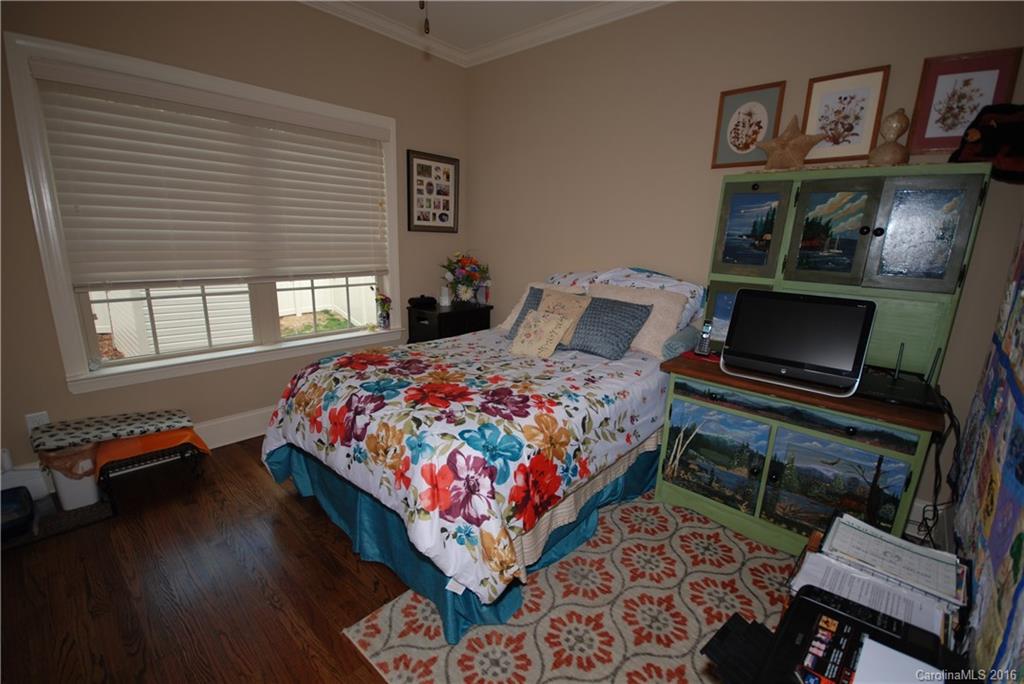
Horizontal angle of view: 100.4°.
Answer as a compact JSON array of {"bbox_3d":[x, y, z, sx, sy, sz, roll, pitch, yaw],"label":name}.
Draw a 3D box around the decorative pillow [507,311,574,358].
[{"bbox_3d":[0.171,-0.042,2.553,0.290,0.090,0.300,11,60,34],"label":"decorative pillow"}]

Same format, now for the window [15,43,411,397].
[{"bbox_3d":[-1.483,-0.652,2.608,0.100,1.585,1.892,13,17,40],"label":"window"}]

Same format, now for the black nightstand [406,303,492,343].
[{"bbox_3d":[-0.539,0.065,3.902,0.400,0.770,0.610,13,17,39],"label":"black nightstand"}]

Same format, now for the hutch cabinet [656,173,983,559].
[{"bbox_3d":[1.288,0.062,1.963,0.962,1.593,0.689,12,17,38],"label":"hutch cabinet"}]

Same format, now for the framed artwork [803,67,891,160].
[{"bbox_3d":[1.545,-1.054,2.000,0.307,0.386,0.022,13,17,40],"label":"framed artwork"}]

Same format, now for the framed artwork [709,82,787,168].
[{"bbox_3d":[1.238,-1.135,2.254,0.313,0.393,0.022,13,17,40],"label":"framed artwork"}]

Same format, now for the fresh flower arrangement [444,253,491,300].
[{"bbox_3d":[-0.397,-0.557,3.796,0.390,0.460,0.370,2,13,0],"label":"fresh flower arrangement"}]

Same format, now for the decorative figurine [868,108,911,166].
[{"bbox_3d":[1.720,-0.911,1.930,0.145,0.235,0.140,13,17,39],"label":"decorative figurine"}]

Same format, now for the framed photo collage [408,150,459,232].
[{"bbox_3d":[-0.656,-1.272,3.680,0.030,0.635,0.550,13,17,39],"label":"framed photo collage"}]

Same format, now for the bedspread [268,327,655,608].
[{"bbox_3d":[-0.118,0.300,2.332,1.490,0.387,1.803,13,17,40],"label":"bedspread"}]

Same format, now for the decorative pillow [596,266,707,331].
[{"bbox_3d":[0.815,-0.232,2.640,0.673,0.458,0.180,13,-1,40],"label":"decorative pillow"}]

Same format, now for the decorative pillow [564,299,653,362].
[{"bbox_3d":[0.587,-0.103,2.689,0.435,0.140,0.460,13,56,40],"label":"decorative pillow"}]

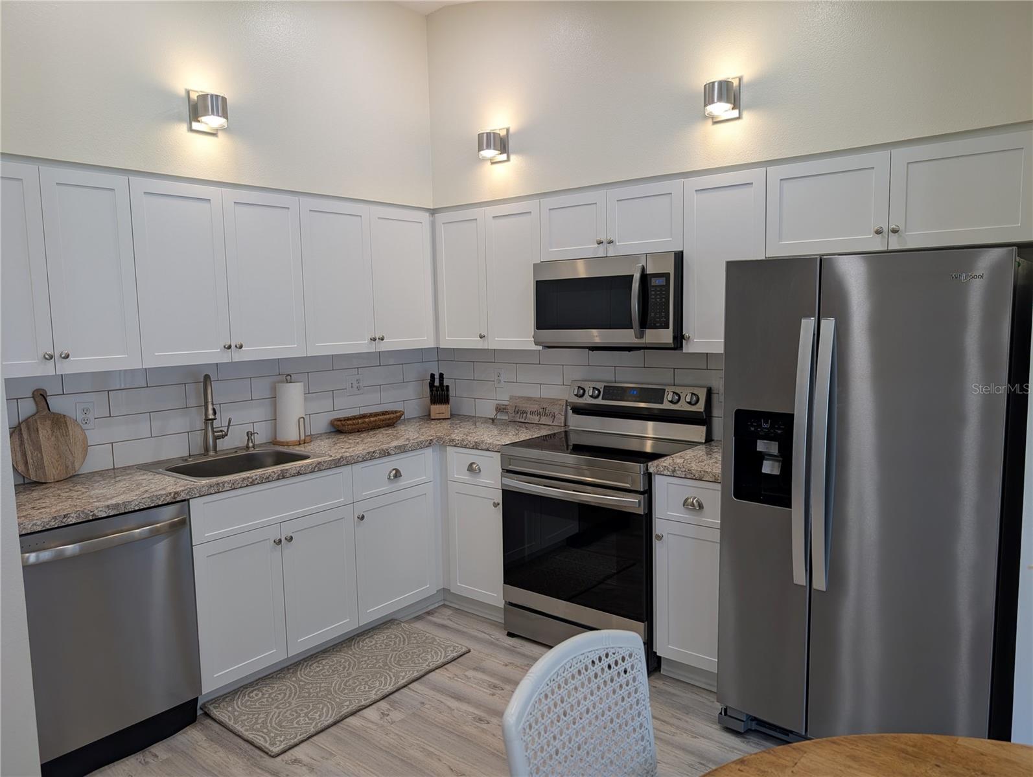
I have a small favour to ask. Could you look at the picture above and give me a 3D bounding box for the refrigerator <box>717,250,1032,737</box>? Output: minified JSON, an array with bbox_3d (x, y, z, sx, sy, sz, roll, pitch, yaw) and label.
[{"bbox_3d":[1.270,0.396,2.572,0.832,1.705,0.810,4,8,39],"label":"refrigerator"}]

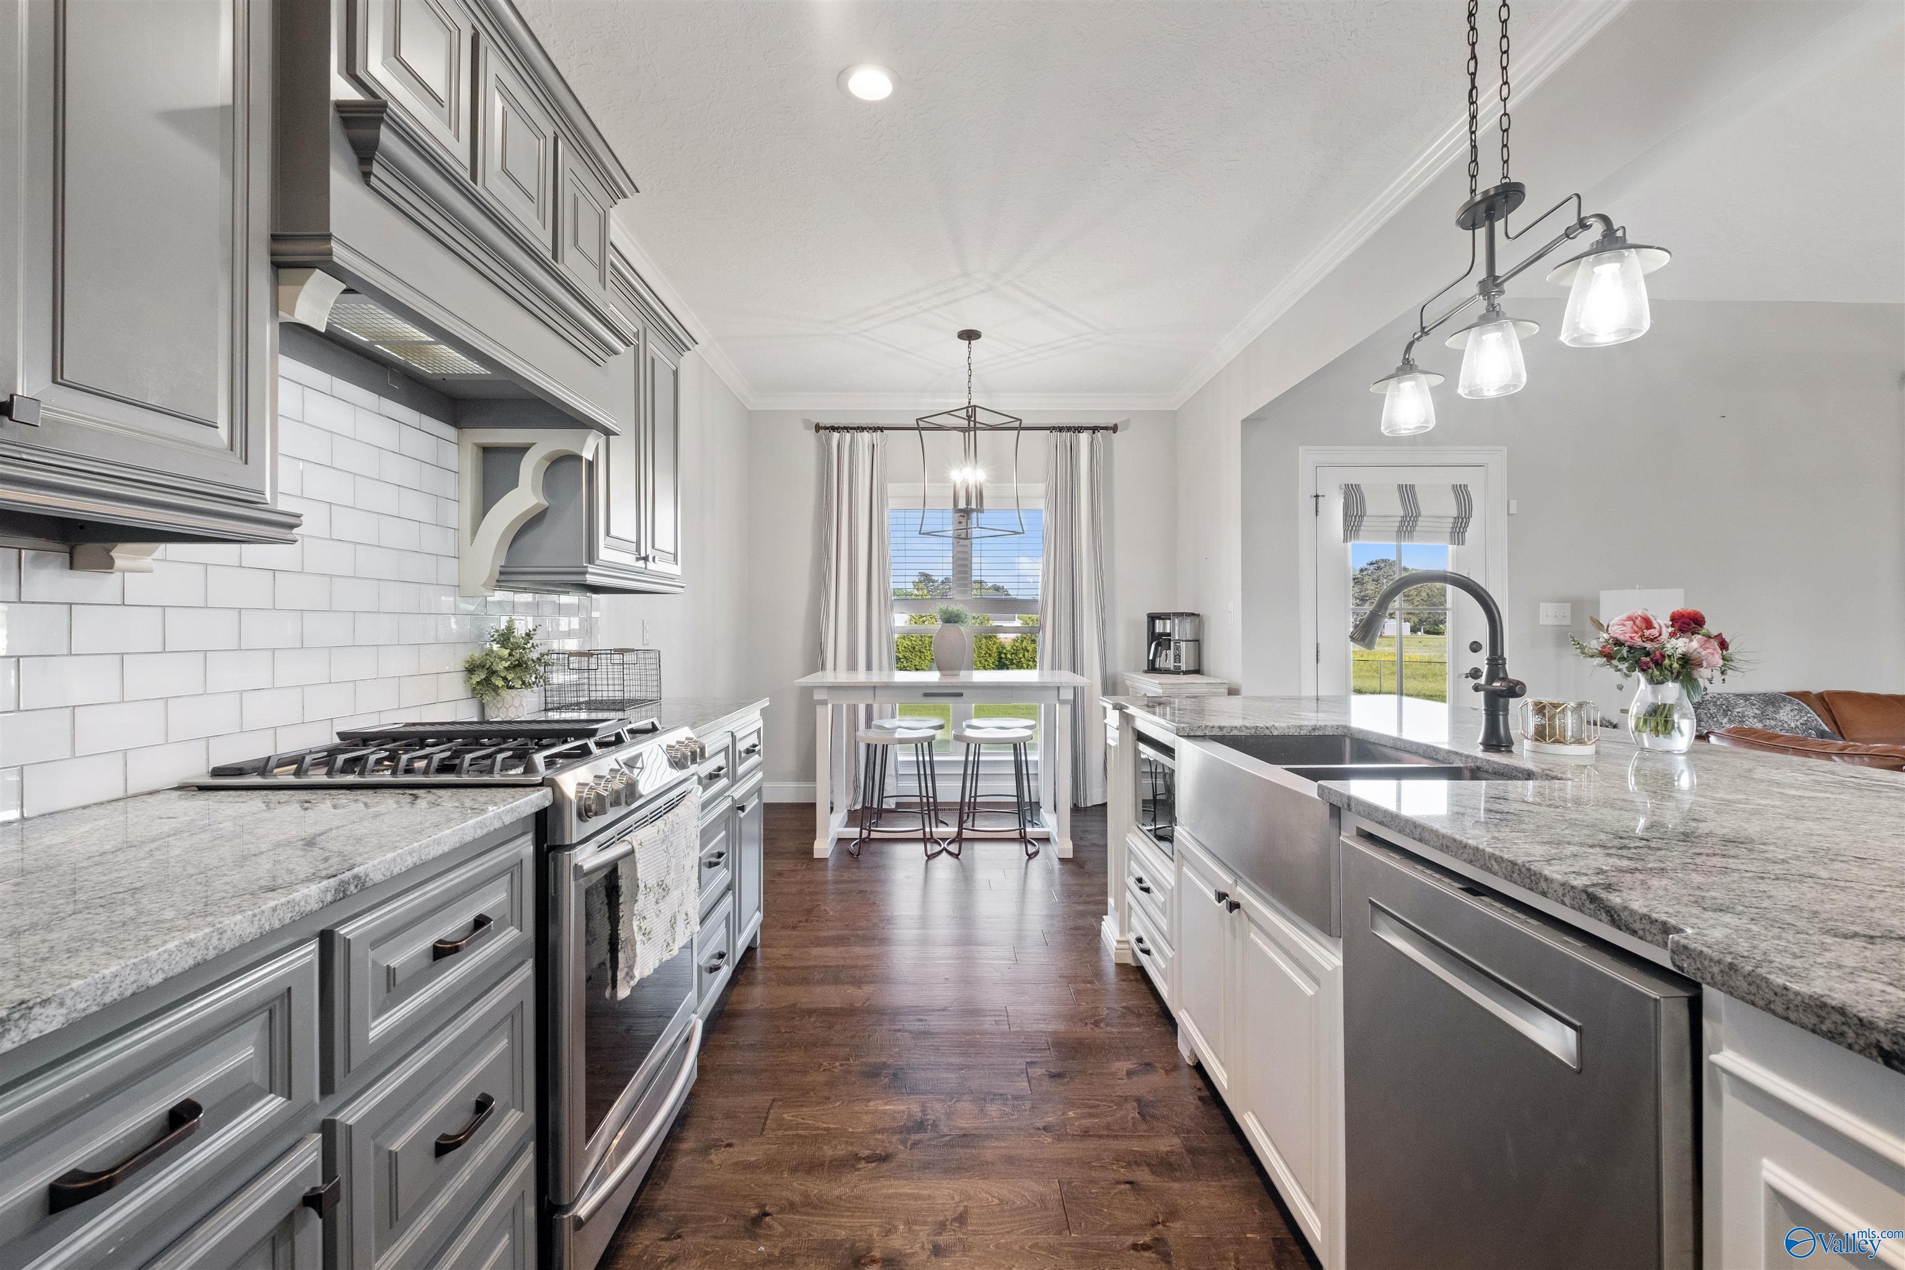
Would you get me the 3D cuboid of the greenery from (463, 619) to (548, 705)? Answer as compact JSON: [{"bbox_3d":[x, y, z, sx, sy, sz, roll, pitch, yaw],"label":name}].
[{"bbox_3d":[-1.210,0.101,2.160,0.220,0.300,0.220,0,1,-1],"label":"greenery"}]

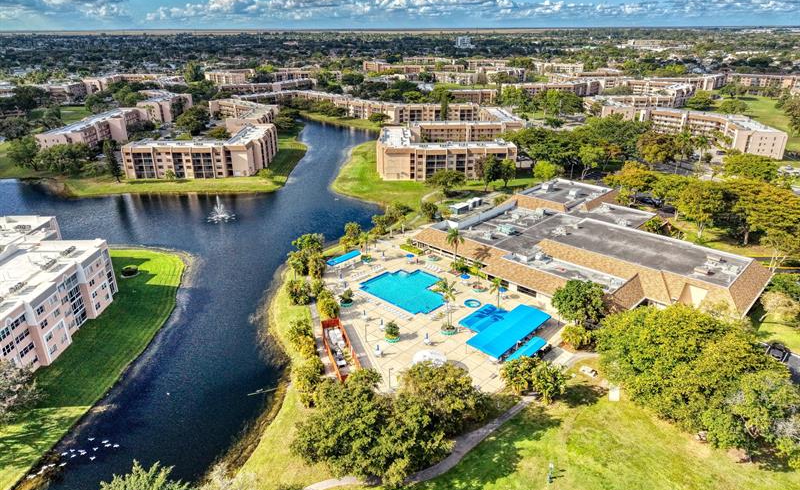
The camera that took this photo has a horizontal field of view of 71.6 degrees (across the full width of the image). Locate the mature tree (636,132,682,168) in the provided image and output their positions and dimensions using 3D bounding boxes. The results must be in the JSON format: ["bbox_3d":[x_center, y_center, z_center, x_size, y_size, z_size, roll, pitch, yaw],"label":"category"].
[{"bbox_3d":[109.519,-40.471,234.900,17.730,13.850,17.200,0,22,0],"label":"mature tree"}]

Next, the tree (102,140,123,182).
[{"bbox_3d":[-110.965,-32.660,214.747,4.800,16.600,4.800,0,21,0],"label":"tree"}]

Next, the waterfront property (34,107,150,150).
[{"bbox_3d":[-153.797,-59.044,288.102,21.500,12.400,89.000,-2,22,-5],"label":"waterfront property"}]

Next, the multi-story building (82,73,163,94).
[{"bbox_3d":[-268.792,-157.671,540.292,53.000,12.400,62.000,-1,21,-3],"label":"multi-story building"}]

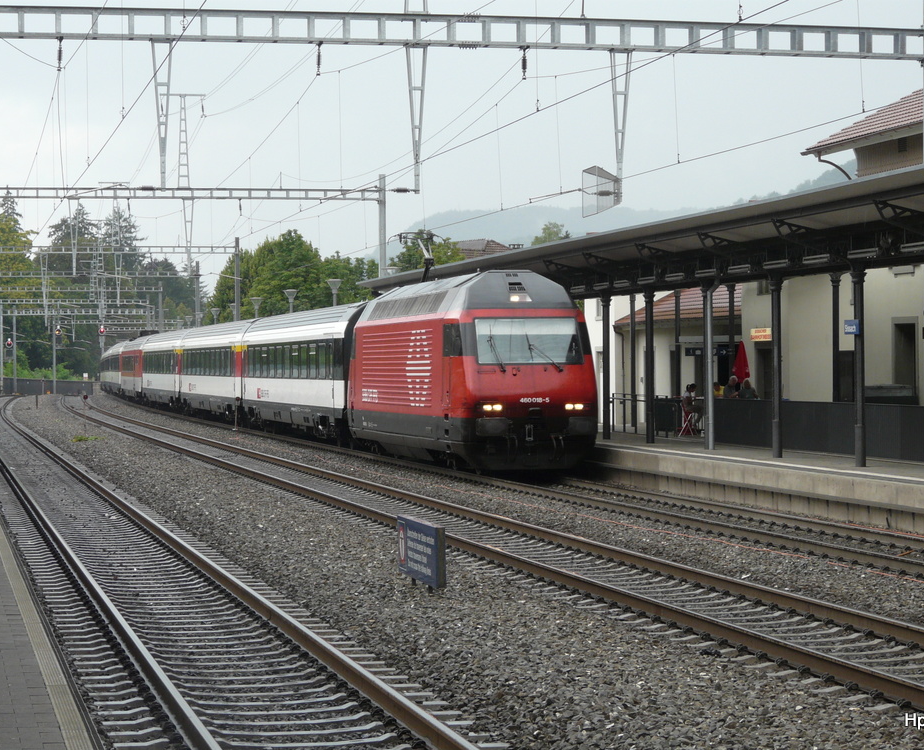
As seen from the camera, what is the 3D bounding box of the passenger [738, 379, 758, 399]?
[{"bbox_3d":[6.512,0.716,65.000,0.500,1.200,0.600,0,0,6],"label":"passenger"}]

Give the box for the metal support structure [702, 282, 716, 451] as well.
[{"bbox_3d":[4.867,-0.168,56.400,0.270,3.320,0.260,0,0,-10],"label":"metal support structure"}]

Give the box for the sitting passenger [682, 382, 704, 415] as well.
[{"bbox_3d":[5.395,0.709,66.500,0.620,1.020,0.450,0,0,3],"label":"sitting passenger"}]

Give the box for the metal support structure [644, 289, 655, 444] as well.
[{"bbox_3d":[4.017,-0.186,61.100,0.240,3.330,0.240,0,0,-10],"label":"metal support structure"}]

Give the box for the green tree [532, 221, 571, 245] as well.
[{"bbox_3d":[6.012,-5.149,190.000,6.000,10.500,6.000,0,0,0],"label":"green tree"}]

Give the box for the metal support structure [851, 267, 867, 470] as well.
[{"bbox_3d":[6.546,-0.124,47.100,0.260,3.270,0.260,0,0,-10],"label":"metal support structure"}]

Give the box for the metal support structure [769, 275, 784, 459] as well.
[{"bbox_3d":[5.700,-0.154,51.700,0.260,3.320,0.260,0,0,-10],"label":"metal support structure"}]

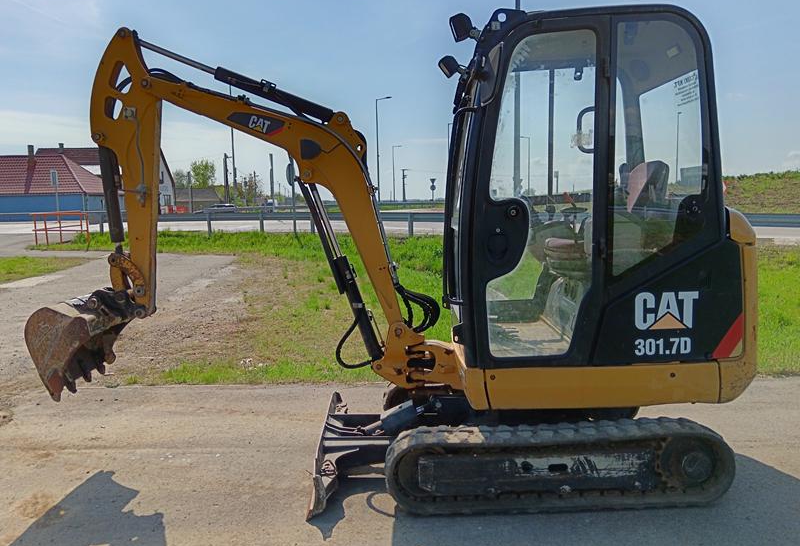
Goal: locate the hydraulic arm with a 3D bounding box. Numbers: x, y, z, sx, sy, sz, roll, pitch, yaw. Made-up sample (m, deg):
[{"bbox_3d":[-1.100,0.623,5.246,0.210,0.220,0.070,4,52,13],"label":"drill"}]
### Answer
[{"bbox_3d":[-0.763,-0.301,3.242,2.090,1.870,0.620,-1,7,-2],"label":"hydraulic arm"}]

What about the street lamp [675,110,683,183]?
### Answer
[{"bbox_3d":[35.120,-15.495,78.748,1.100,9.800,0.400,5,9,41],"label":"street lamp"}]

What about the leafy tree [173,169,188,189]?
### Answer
[{"bbox_3d":[-31.894,-11.465,91.288,3.400,7.260,3.400,-1,7,0],"label":"leafy tree"}]

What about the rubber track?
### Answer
[{"bbox_3d":[0.726,0.894,2.925,1.600,0.350,0.230,-1,7,-2],"label":"rubber track"}]

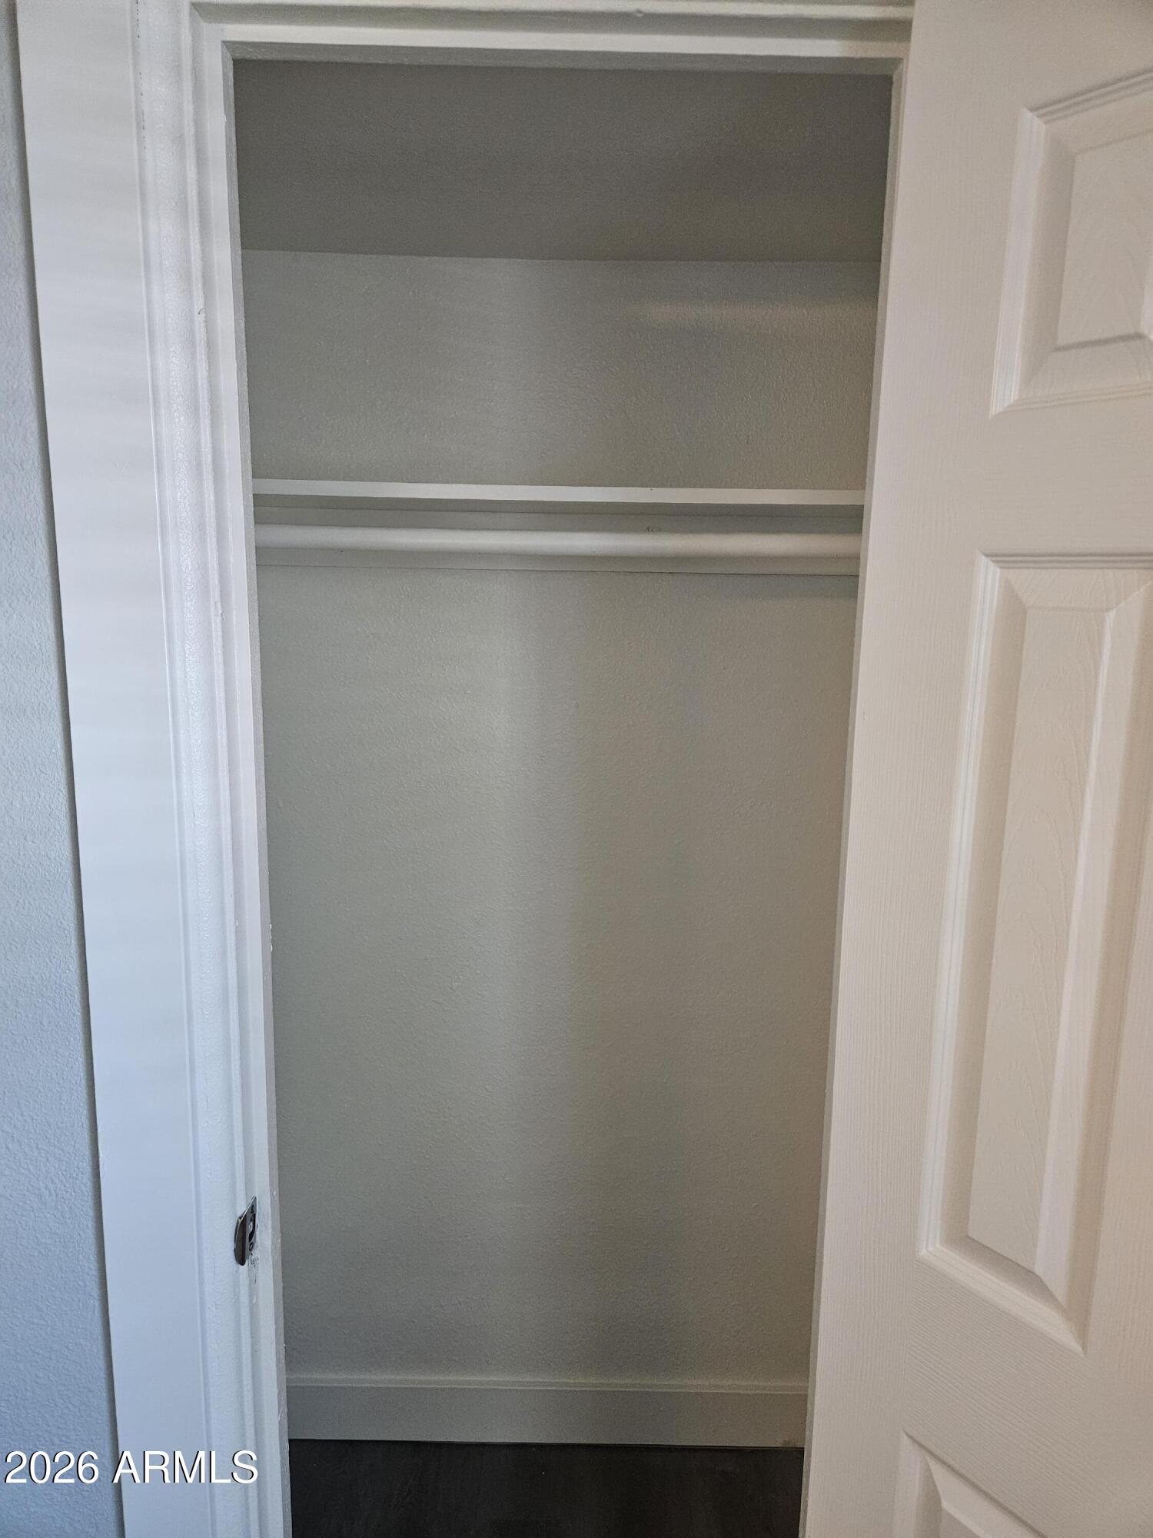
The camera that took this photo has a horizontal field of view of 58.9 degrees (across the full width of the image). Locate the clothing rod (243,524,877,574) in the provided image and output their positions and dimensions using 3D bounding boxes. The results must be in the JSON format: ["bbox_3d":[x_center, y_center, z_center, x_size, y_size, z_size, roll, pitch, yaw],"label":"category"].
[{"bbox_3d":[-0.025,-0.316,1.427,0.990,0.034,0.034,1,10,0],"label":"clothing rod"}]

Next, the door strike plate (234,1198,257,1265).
[{"bbox_3d":[-0.340,0.478,1.051,0.009,0.054,0.041,1,10,0],"label":"door strike plate"}]

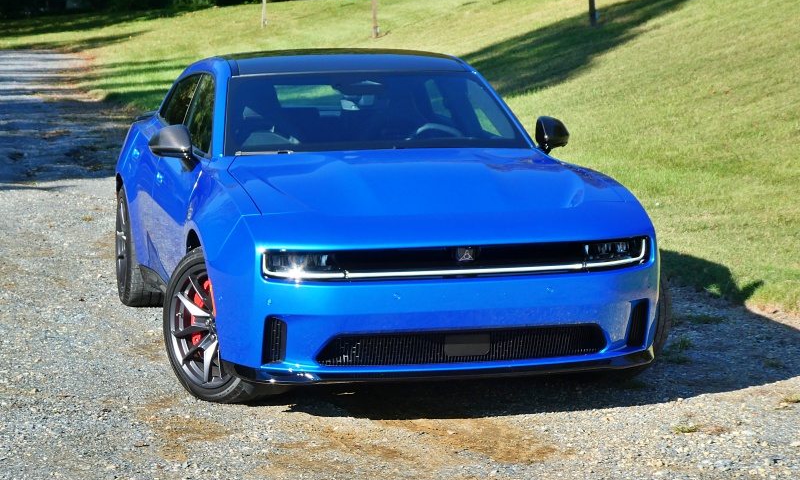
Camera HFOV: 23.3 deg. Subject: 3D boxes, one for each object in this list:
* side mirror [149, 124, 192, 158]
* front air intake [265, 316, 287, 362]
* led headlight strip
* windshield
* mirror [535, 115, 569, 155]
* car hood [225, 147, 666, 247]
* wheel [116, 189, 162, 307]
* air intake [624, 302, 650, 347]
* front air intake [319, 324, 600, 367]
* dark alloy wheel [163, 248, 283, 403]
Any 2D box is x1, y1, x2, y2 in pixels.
[{"bbox_3d":[-1.085,-0.464,9.225,0.220,0.180,0.150,-2,7,-13],"label":"side mirror"},{"bbox_3d":[-0.497,0.396,7.672,0.100,0.200,0.100,-2,7,-13],"label":"front air intake"},{"bbox_3d":[0.250,0.078,7.771,1.610,0.125,0.170,-2,7,-13],"label":"led headlight strip"},{"bbox_3d":[-0.147,-0.620,9.341,1.500,0.390,0.860,-2,7,-13],"label":"windshield"},{"bbox_3d":[0.752,-0.527,9.661,0.220,0.180,0.150,-2,7,-13],"label":"mirror"},{"bbox_3d":[0.097,-0.206,8.375,1.660,0.310,1.430,-2,7,-13],"label":"car hood"},{"bbox_3d":[-1.495,0.035,11.441,0.300,0.720,0.720,-2,7,-13],"label":"wheel"},{"bbox_3d":[0.984,0.345,8.024,0.100,0.200,0.100,-2,7,-13],"label":"air intake"},{"bbox_3d":[0.262,0.410,7.769,1.210,0.150,0.140,-2,7,-13],"label":"front air intake"},{"bbox_3d":[-0.734,0.363,8.512,0.300,0.715,0.715,-6,9,-42],"label":"dark alloy wheel"}]

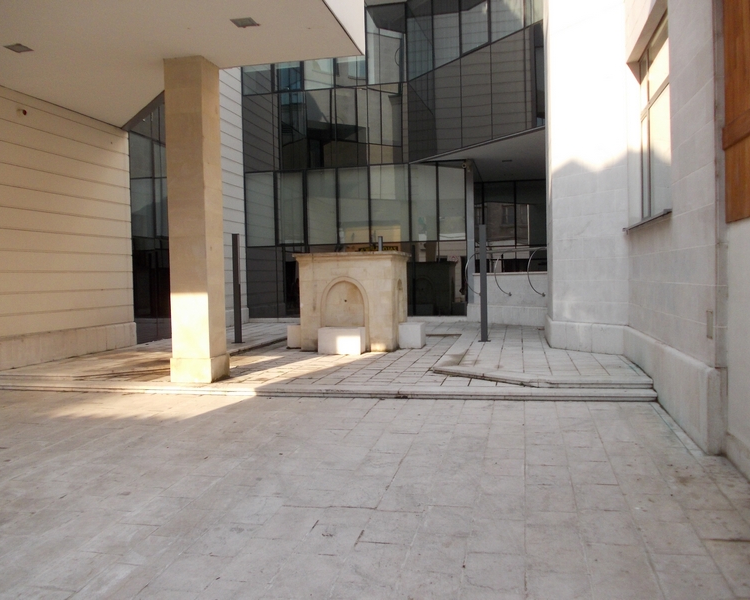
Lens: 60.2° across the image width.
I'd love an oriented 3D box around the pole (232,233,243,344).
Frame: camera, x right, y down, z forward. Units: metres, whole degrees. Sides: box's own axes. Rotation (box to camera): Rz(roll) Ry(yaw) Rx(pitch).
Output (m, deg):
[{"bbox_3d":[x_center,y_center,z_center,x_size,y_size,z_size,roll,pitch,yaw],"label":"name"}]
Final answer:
[{"bbox_3d":[-2.556,-0.204,12.011,0.105,2.003,0.100,-1,2,13],"label":"pole"}]

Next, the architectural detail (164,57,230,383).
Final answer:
[{"bbox_3d":[-2.255,-0.963,8.172,0.540,3.970,0.530,-1,2,13],"label":"architectural detail"}]

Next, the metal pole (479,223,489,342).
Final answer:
[{"bbox_3d":[1.880,-0.284,11.180,0.105,2.010,0.100,-1,2,13],"label":"metal pole"}]

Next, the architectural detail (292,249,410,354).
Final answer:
[{"bbox_3d":[-0.336,0.021,11.597,1.740,1.645,1.640,-1,2,13],"label":"architectural detail"}]

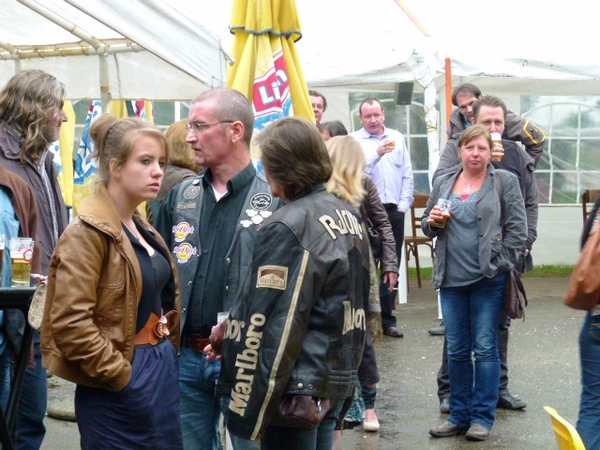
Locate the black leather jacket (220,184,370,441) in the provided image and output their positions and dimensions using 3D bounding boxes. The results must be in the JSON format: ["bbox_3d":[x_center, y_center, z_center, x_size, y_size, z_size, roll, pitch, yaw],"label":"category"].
[{"bbox_3d":[-0.010,0.251,6.523,0.340,0.727,0.480,1,3,25],"label":"black leather jacket"}]

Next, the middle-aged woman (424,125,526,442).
[{"bbox_3d":[0.917,0.293,11.962,0.540,1.625,0.370,1,3,12],"label":"middle-aged woman"}]

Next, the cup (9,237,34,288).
[{"bbox_3d":[-0.854,0.118,7.017,0.075,0.154,0.075,0,3,0],"label":"cup"}]

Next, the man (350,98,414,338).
[{"bbox_3d":[0.607,-0.061,17.088,0.500,1.765,0.360,0,3,-8],"label":"man"}]

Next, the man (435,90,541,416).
[{"bbox_3d":[1.064,0.151,13.099,0.580,1.776,0.400,0,3,-3],"label":"man"}]

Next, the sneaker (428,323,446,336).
[{"bbox_3d":[1.107,0.778,17.118,0.290,0.110,0.105,-1,3,-18],"label":"sneaker"}]

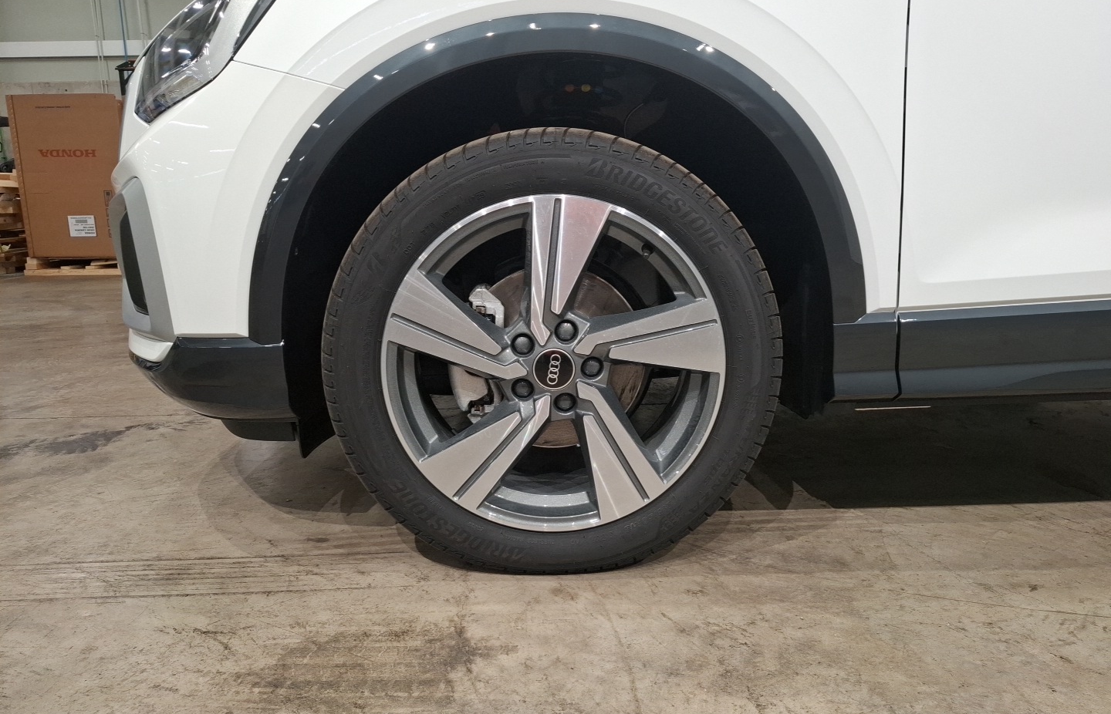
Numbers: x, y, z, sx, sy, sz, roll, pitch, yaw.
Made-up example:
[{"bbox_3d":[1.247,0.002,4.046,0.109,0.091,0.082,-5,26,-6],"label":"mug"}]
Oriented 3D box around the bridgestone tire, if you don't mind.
[{"bbox_3d":[-0.004,-0.006,1.147,0.668,0.664,0.225,-1,12,-1],"label":"bridgestone tire"}]

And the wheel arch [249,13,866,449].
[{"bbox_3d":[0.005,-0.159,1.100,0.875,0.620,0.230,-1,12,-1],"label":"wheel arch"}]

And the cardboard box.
[{"bbox_3d":[-3.828,-1.512,6.302,0.920,1.261,0.850,-1,12,-1],"label":"cardboard box"}]

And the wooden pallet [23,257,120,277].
[{"bbox_3d":[-3.830,-0.832,6.449,0.980,0.150,0.920,-1,12,-1],"label":"wooden pallet"}]

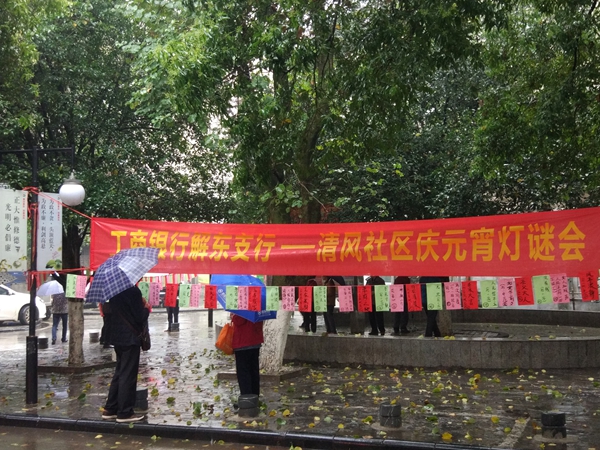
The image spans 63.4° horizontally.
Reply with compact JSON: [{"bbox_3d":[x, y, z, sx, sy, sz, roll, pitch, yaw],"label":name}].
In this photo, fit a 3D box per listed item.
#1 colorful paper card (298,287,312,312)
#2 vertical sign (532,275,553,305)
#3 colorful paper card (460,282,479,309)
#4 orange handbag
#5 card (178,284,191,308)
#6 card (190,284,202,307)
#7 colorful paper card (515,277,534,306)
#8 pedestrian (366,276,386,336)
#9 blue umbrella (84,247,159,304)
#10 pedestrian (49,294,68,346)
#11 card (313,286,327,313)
[{"bbox_3d":[0.060,0.777,5.062,0.145,0.260,0.012,-2,-6,17],"label":"colorful paper card"},{"bbox_3d":[2.213,0.591,4.423,0.145,0.260,0.012,-4,-7,17],"label":"vertical sign"},{"bbox_3d":[1.667,0.696,4.760,0.140,0.270,0.015,-2,-7,13],"label":"colorful paper card"},{"bbox_3d":[-0.884,1.334,5.680,0.270,0.360,0.130,-4,-7,30],"label":"orange handbag"},{"bbox_3d":[-1.294,0.804,5.473,0.142,0.260,0.012,-2,-6,17],"label":"card"},{"bbox_3d":[-1.167,0.799,5.435,0.142,0.260,0.012,0,-6,17],"label":"card"},{"bbox_3d":[2.070,0.614,4.464,0.145,0.260,0.012,-5,-7,17],"label":"colorful paper card"},{"bbox_3d":[1.803,1.806,11.593,0.500,1.660,0.360,0,-6,-6],"label":"pedestrian"},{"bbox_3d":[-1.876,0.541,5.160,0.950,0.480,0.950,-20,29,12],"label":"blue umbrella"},{"bbox_3d":[-6.178,2.251,12.587,0.520,1.560,0.380,-1,-6,6],"label":"pedestrian"},{"bbox_3d":[0.210,0.783,5.100,0.138,0.270,0.015,-2,-7,13],"label":"card"}]

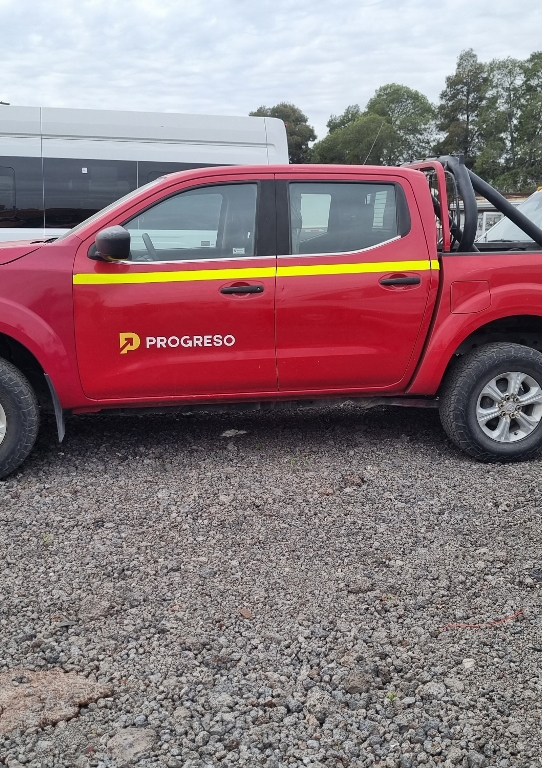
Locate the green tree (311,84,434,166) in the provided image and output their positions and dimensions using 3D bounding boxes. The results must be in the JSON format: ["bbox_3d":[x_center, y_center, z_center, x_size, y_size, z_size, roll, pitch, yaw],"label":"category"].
[{"bbox_3d":[5.155,-11.469,40.459,6.720,8.090,6.720,1,12,0],"label":"green tree"}]

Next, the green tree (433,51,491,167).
[{"bbox_3d":[9.827,-12.269,40.264,3.640,9.890,3.640,1,12,0],"label":"green tree"}]

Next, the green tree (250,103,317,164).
[{"bbox_3d":[0.397,-11.648,42.486,4.470,7.400,4.470,1,12,0],"label":"green tree"}]

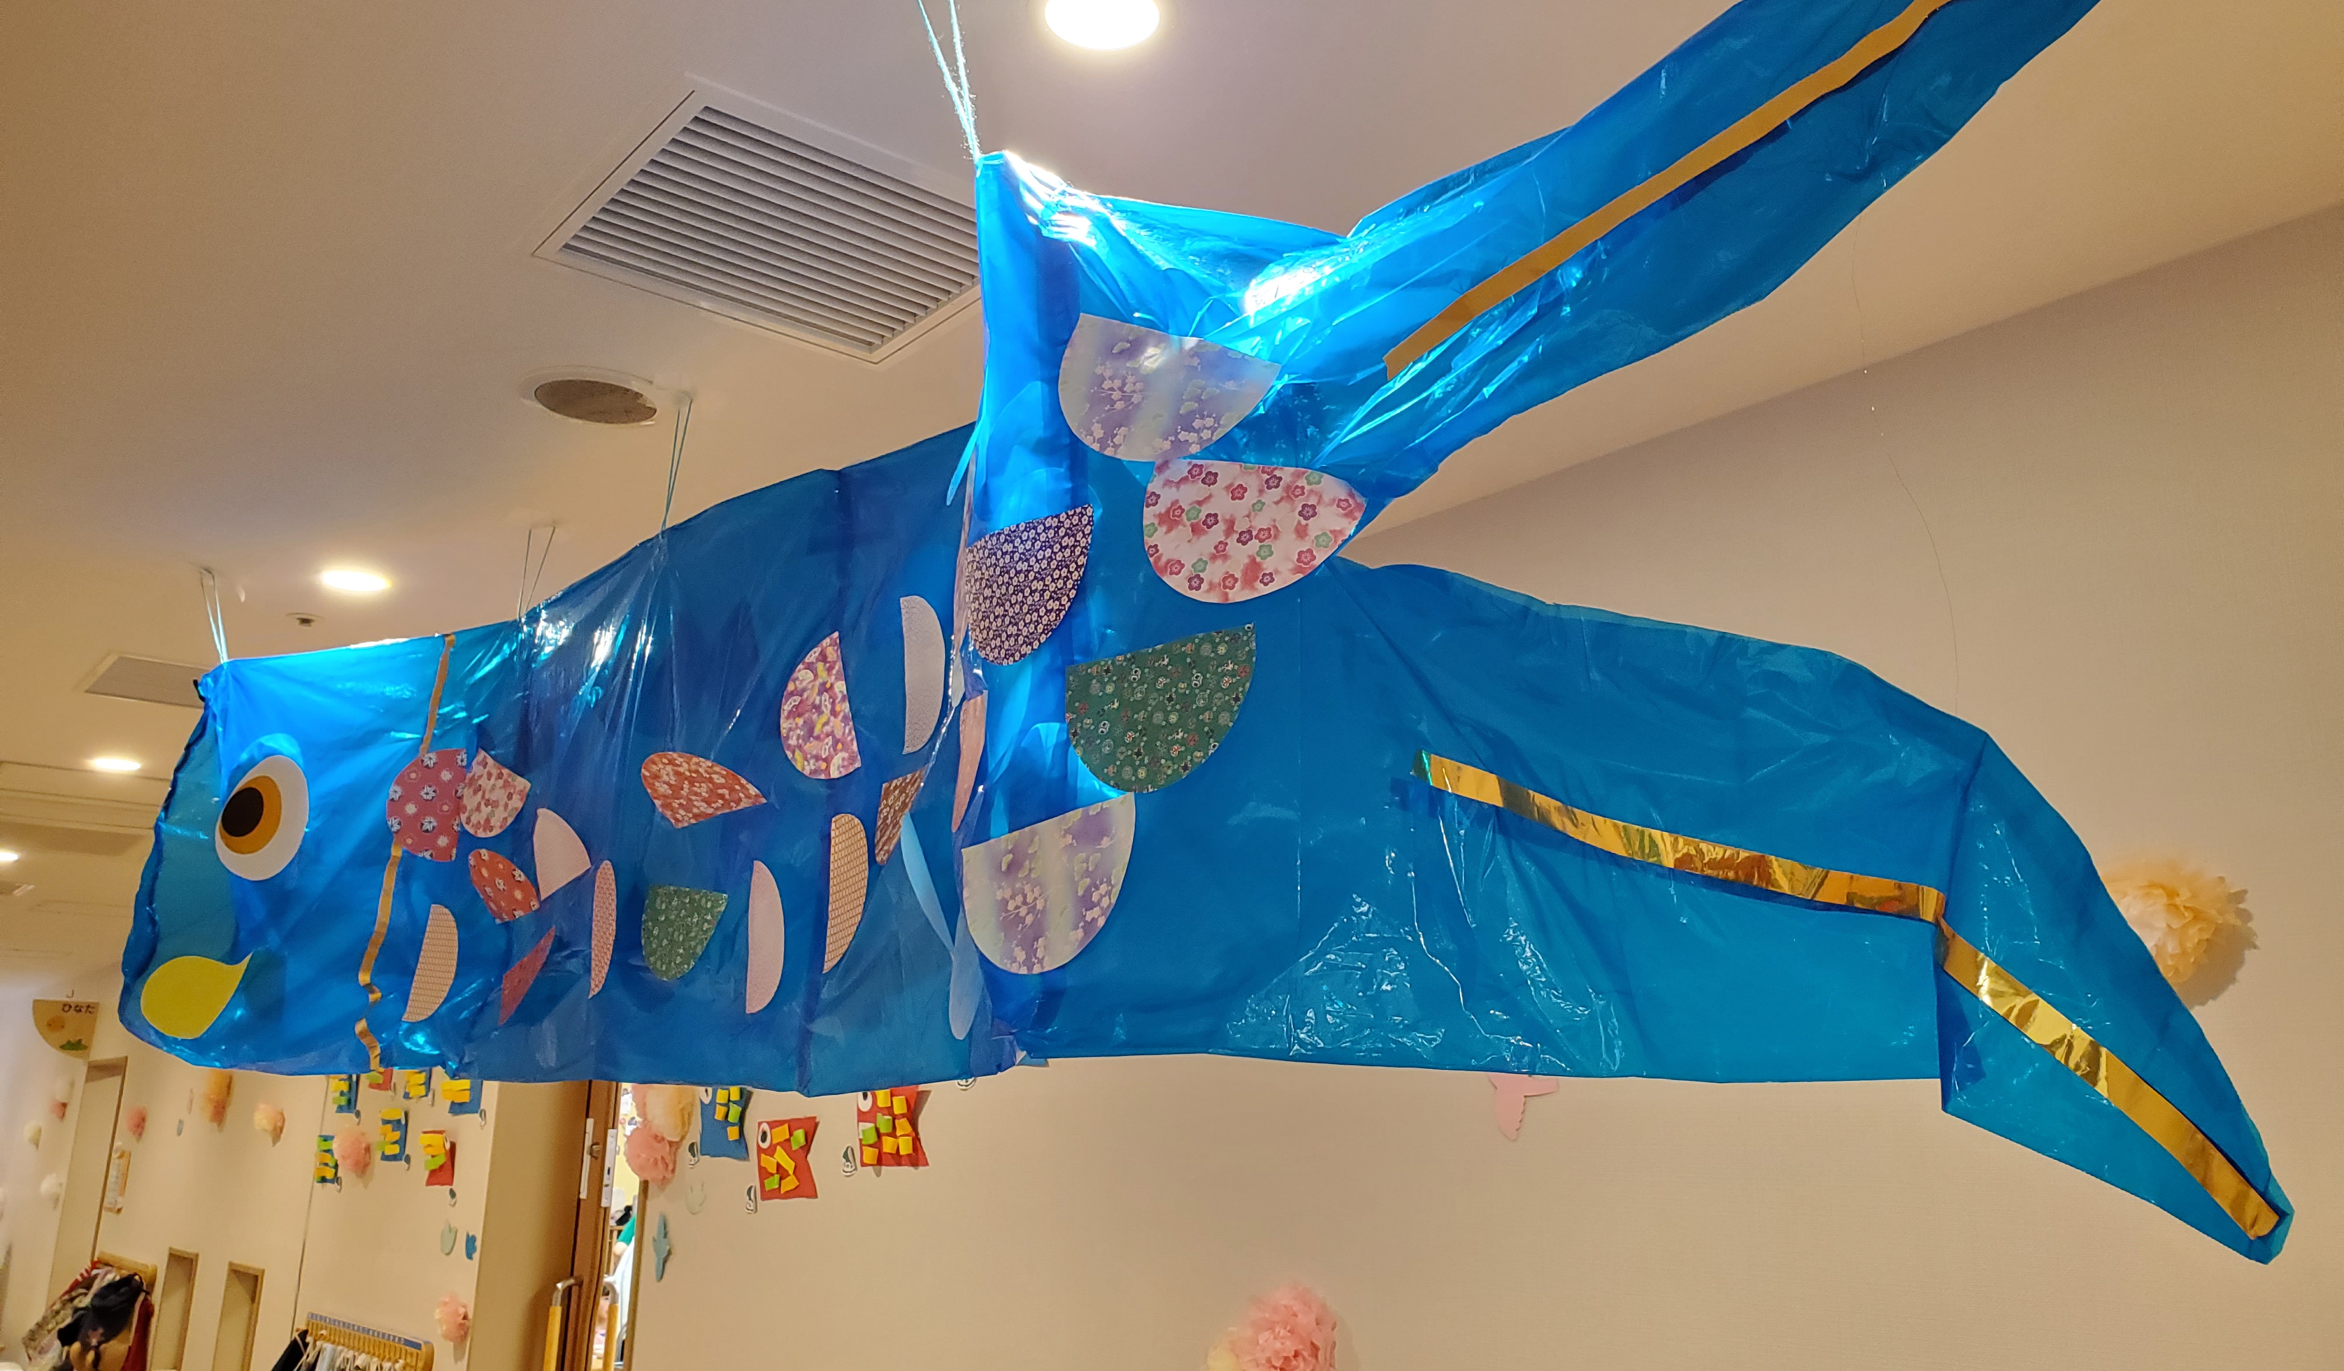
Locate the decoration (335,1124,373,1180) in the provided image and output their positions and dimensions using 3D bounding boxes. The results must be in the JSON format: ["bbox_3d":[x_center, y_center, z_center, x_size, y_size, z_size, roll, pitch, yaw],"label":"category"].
[{"bbox_3d":[-2.715,1.549,5.839,0.120,0.170,0.170,12,-18,-38],"label":"decoration"}]

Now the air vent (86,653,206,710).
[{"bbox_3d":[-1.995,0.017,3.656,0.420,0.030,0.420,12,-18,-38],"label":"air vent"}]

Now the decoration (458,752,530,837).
[{"bbox_3d":[-0.965,0.155,2.500,0.155,0.125,0.012,-8,-17,31],"label":"decoration"}]

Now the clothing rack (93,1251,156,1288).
[{"bbox_3d":[-5.048,2.807,8.450,0.080,0.100,1.200,12,-18,-38],"label":"clothing rack"}]

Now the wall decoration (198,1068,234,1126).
[{"bbox_3d":[-4.030,1.729,7.436,0.120,0.280,0.250,12,-18,-38],"label":"wall decoration"}]

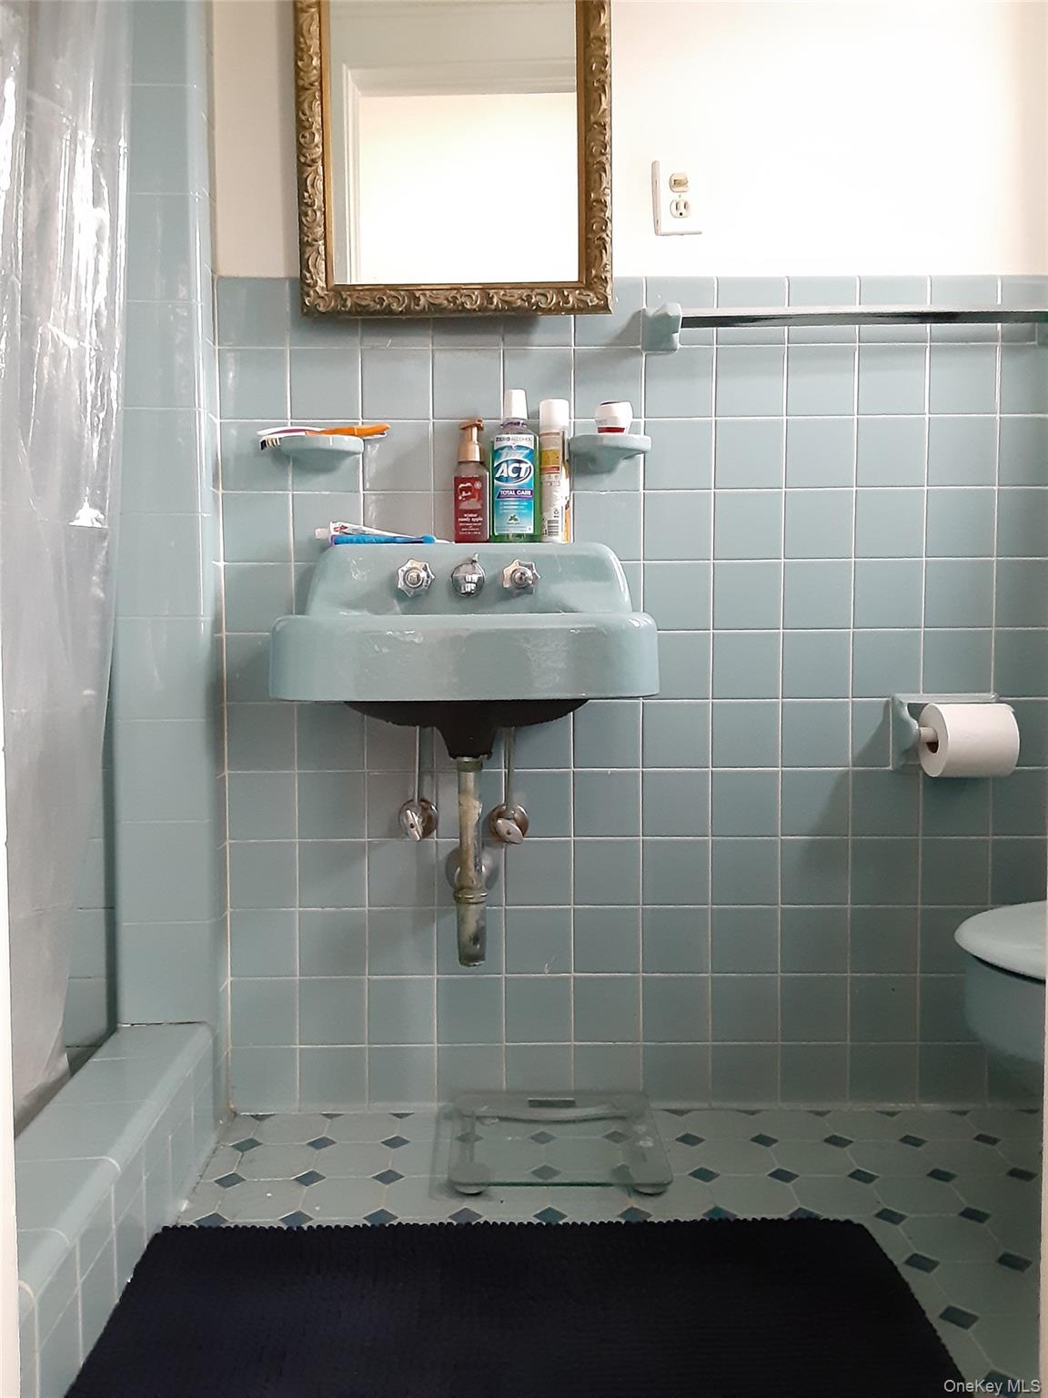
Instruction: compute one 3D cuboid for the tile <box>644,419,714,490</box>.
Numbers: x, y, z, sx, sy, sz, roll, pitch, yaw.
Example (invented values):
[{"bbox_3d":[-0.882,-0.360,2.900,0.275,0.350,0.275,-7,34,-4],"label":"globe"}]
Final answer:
[{"bbox_3d":[0.242,-0.381,1.704,0.108,0.108,0.010,0,3,0],"label":"tile"}]

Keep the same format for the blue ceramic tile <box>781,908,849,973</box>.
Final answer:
[{"bbox_3d":[0.462,0.384,1.744,0.108,0.108,0.010,0,3,0],"label":"blue ceramic tile"}]

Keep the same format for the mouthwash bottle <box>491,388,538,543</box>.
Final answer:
[{"bbox_3d":[-0.012,-0.351,1.648,0.075,0.231,0.052,0,3,4],"label":"mouthwash bottle"}]

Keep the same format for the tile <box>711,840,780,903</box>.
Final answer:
[{"bbox_3d":[0.353,0.277,1.743,0.108,0.108,0.009,0,3,0],"label":"tile"}]

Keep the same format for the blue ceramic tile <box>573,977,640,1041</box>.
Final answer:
[{"bbox_3d":[0.131,0.496,1.751,0.108,0.108,0.010,0,3,0],"label":"blue ceramic tile"}]

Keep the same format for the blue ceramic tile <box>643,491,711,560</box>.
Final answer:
[{"bbox_3d":[0.238,-0.271,1.700,0.107,0.107,0.010,0,3,0],"label":"blue ceramic tile"}]

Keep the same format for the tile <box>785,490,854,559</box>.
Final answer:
[{"bbox_3d":[0.460,-0.273,1.709,0.108,0.108,0.010,0,3,0],"label":"tile"}]

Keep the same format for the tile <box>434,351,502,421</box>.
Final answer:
[{"bbox_3d":[-0.088,-0.486,1.690,0.108,0.108,0.009,0,3,1],"label":"tile"}]

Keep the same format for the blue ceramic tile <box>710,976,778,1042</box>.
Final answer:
[{"bbox_3d":[0.352,0.495,1.742,0.108,0.108,0.009,0,3,0],"label":"blue ceramic tile"}]

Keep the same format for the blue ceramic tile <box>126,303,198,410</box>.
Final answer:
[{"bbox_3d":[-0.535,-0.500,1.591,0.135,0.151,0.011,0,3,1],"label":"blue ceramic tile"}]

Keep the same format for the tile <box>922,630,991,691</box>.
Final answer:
[{"bbox_3d":[0.680,-0.055,1.708,0.108,0.108,0.009,0,3,1],"label":"tile"}]

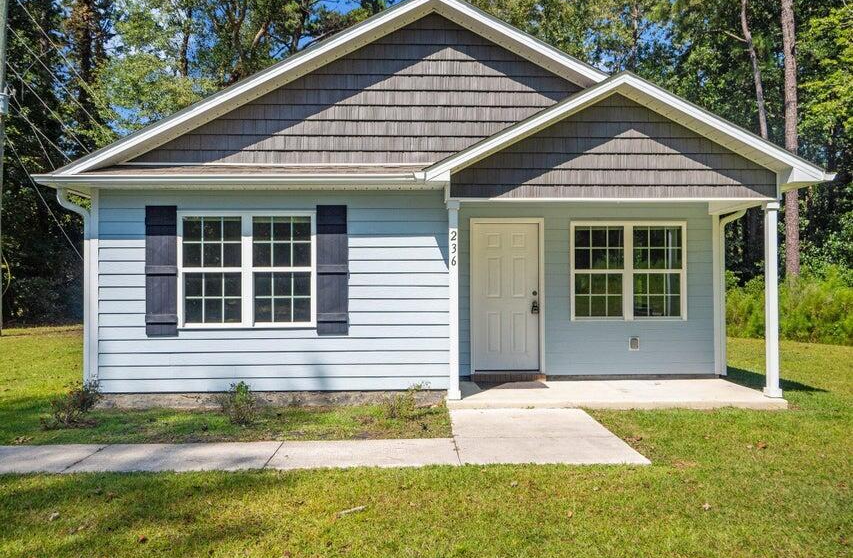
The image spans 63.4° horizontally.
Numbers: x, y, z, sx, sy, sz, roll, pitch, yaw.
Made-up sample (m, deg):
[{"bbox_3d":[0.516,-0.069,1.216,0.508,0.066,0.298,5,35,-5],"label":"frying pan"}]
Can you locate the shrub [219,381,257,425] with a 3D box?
[{"bbox_3d":[-2.000,1.307,7.300,0.380,0.440,0.380,0,-1,-2],"label":"shrub"}]

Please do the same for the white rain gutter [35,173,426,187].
[{"bbox_3d":[-2.140,-1.090,7.690,4.300,0.150,0.130,0,-1,-2],"label":"white rain gutter"}]

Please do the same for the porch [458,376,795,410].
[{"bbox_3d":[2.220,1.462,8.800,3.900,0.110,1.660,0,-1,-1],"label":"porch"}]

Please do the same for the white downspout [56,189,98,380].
[{"bbox_3d":[-4.120,0.130,8.130,0.440,2.390,0.100,0,0,-1],"label":"white downspout"}]

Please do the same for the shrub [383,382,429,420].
[{"bbox_3d":[-0.228,1.315,7.500,0.480,0.410,0.420,0,-1,-2],"label":"shrub"}]

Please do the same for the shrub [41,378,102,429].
[{"bbox_3d":[-3.730,1.275,7.250,0.580,0.490,0.520,0,-1,-2],"label":"shrub"}]

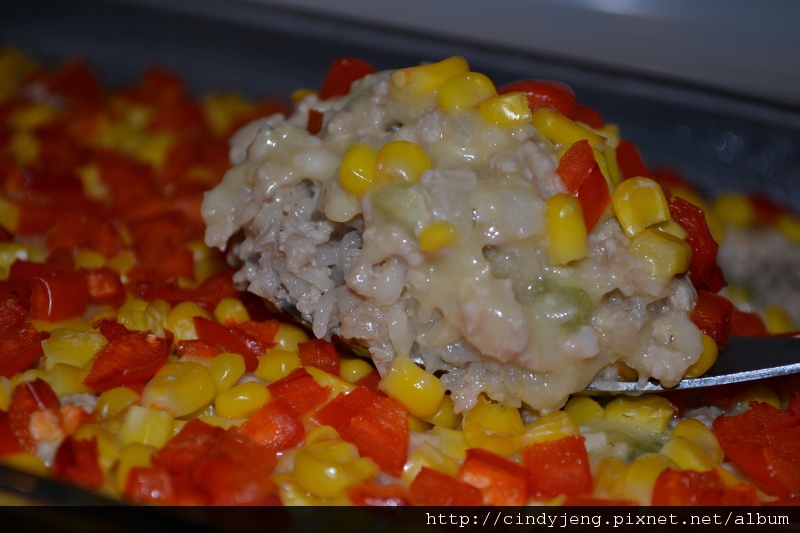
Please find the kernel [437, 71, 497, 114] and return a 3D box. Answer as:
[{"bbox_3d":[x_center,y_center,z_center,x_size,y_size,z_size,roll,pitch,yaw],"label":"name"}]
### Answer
[{"bbox_3d":[0.010,-0.027,0.260,0.009,0.009,0.006,1,60,10],"label":"kernel"}]

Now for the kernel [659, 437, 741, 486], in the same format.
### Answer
[{"bbox_3d":[0.043,0.028,0.241,0.012,0.005,0.007,26,27,6],"label":"kernel"}]

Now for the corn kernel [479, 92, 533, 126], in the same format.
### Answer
[{"bbox_3d":[0.018,-0.026,0.275,0.009,0.005,0.006,-7,27,4],"label":"corn kernel"}]

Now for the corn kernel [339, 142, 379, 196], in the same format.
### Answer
[{"bbox_3d":[-0.006,-0.015,0.266,0.007,0.008,0.006,0,15,0],"label":"corn kernel"}]

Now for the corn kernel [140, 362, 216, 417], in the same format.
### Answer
[{"bbox_3d":[-0.033,0.018,0.250,0.011,0.006,0.007,-30,49,-7],"label":"corn kernel"}]

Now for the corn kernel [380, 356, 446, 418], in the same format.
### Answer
[{"bbox_3d":[0.002,0.018,0.248,0.010,0.006,0.007,35,27,14],"label":"corn kernel"}]

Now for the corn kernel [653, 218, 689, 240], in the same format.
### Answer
[{"bbox_3d":[0.041,-0.006,0.259,0.009,0.005,0.007,19,34,-24],"label":"corn kernel"}]

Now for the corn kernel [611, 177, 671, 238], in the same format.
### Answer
[{"bbox_3d":[0.037,-0.009,0.254,0.009,0.005,0.009,-10,71,-21],"label":"corn kernel"}]

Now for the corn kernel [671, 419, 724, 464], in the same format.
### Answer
[{"bbox_3d":[0.044,0.026,0.246,0.007,0.005,0.009,-16,46,-44],"label":"corn kernel"}]

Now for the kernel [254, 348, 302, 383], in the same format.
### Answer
[{"bbox_3d":[-0.020,0.016,0.275,0.009,0.006,0.007,0,27,0],"label":"kernel"}]

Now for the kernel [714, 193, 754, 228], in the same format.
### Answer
[{"bbox_3d":[0.066,-0.011,0.328,0.008,0.006,0.007,0,27,0],"label":"kernel"}]

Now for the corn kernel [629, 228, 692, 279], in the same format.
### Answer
[{"bbox_3d":[0.040,-0.002,0.258,0.009,0.007,0.006,14,16,-16],"label":"corn kernel"}]

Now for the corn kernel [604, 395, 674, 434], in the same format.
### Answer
[{"bbox_3d":[0.037,0.023,0.261,0.011,0.006,0.007,7,27,-4],"label":"corn kernel"}]

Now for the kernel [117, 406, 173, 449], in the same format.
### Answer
[{"bbox_3d":[-0.037,0.024,0.244,0.007,0.006,0.006,-3,32,-5],"label":"kernel"}]

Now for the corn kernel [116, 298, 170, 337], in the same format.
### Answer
[{"bbox_3d":[-0.044,0.009,0.289,0.009,0.006,0.007,0,27,0],"label":"corn kernel"}]

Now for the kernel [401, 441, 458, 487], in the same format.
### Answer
[{"bbox_3d":[0.004,0.029,0.240,0.009,0.005,0.007,-13,36,-27],"label":"kernel"}]

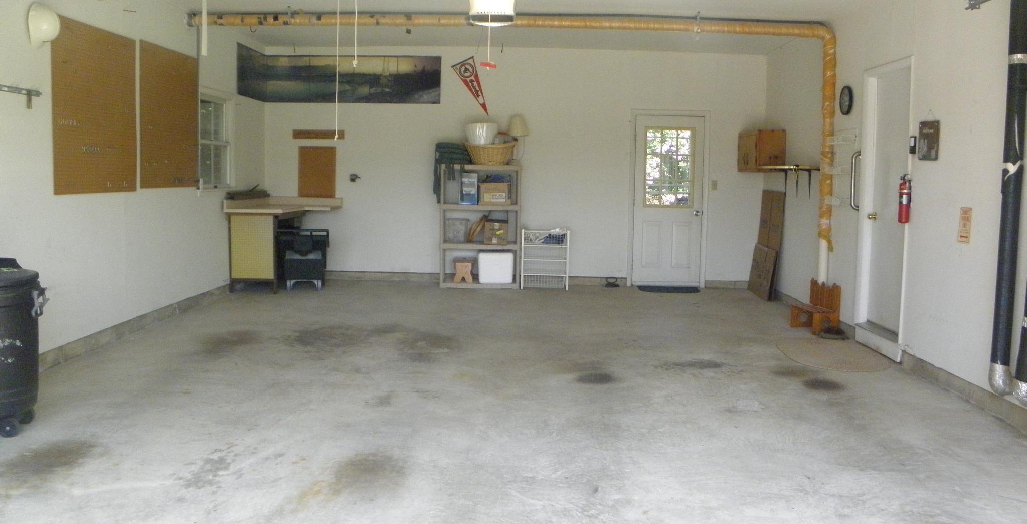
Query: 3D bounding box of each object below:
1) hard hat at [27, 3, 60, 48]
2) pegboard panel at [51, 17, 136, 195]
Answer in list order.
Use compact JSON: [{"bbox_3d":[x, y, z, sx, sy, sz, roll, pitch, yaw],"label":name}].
[{"bbox_3d":[-2.943,-1.496,5.262,0.150,0.280,0.220,1,6,1],"label":"hard hat"},{"bbox_3d":[-3.022,-1.096,6.051,0.025,1.190,1.200,1,6,0],"label":"pegboard panel"}]

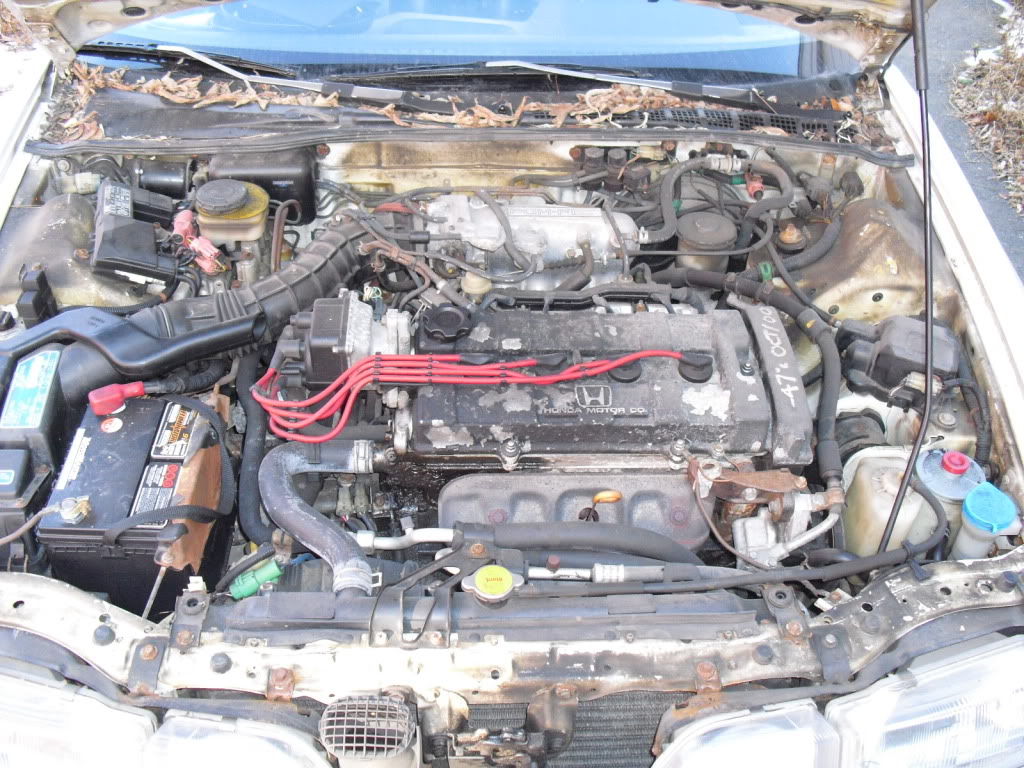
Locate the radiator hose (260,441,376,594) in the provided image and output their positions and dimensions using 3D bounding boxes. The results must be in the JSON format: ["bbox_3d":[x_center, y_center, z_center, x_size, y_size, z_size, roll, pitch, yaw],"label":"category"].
[{"bbox_3d":[-0.209,0.139,1.135,0.132,0.070,0.215,-1,39,-3],"label":"radiator hose"}]

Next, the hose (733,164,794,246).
[{"bbox_3d":[0.345,-0.245,1.460,0.083,0.090,0.080,-1,39,-3],"label":"hose"}]

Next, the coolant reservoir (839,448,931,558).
[{"bbox_3d":[0.472,0.196,1.367,0.110,0.180,0.130,0,42,0],"label":"coolant reservoir"}]

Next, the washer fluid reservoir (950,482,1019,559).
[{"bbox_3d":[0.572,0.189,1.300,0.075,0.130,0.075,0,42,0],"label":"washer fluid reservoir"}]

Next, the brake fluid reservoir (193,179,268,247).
[{"bbox_3d":[-0.377,-0.232,1.430,0.098,0.060,0.085,-1,39,-3],"label":"brake fluid reservoir"}]

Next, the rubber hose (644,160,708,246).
[{"bbox_3d":[0.221,-0.243,1.420,0.083,0.075,0.105,-1,39,-3],"label":"rubber hose"}]

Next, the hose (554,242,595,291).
[{"bbox_3d":[0.091,-0.171,1.535,0.060,0.055,0.060,0,42,0],"label":"hose"}]

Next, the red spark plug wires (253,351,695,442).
[{"bbox_3d":[-0.050,0.012,1.240,0.500,0.070,0.100,-1,39,-3],"label":"red spark plug wires"}]

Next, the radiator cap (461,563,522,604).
[{"bbox_3d":[-0.020,0.194,1.030,0.060,0.018,0.044,-1,39,-3],"label":"radiator cap"}]

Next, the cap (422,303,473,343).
[{"bbox_3d":[-0.078,-0.074,1.290,0.061,0.025,0.061,-1,39,-3],"label":"cap"}]

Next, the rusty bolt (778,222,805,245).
[{"bbox_3d":[0.375,-0.201,1.430,0.034,0.025,0.034,-1,39,-3],"label":"rusty bolt"}]

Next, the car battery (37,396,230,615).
[{"bbox_3d":[-0.498,0.182,1.479,0.175,0.215,0.230,-1,42,-1],"label":"car battery"}]

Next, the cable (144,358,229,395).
[{"bbox_3d":[-0.459,-0.016,1.513,0.120,0.050,0.090,0,42,0],"label":"cable"}]

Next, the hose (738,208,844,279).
[{"bbox_3d":[0.408,-0.207,1.552,0.165,0.070,0.140,0,42,0],"label":"hose"}]

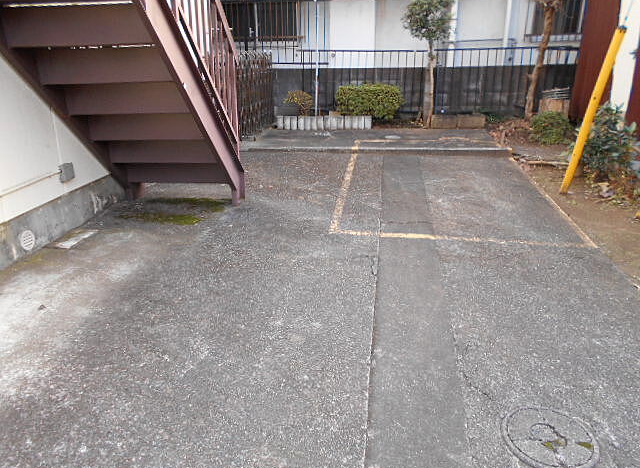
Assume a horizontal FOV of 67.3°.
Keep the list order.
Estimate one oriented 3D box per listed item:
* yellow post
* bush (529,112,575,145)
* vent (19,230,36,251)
[{"bbox_3d":[2.380,-1.041,4.228,0.077,1.437,0.077,11,20,4],"label":"yellow post"},{"bbox_3d":[3.137,-1.464,6.473,0.570,0.400,0.540,2,22,8],"label":"bush"},{"bbox_3d":[-2.100,0.049,3.476,0.025,0.138,0.138,2,22,8],"label":"vent"}]

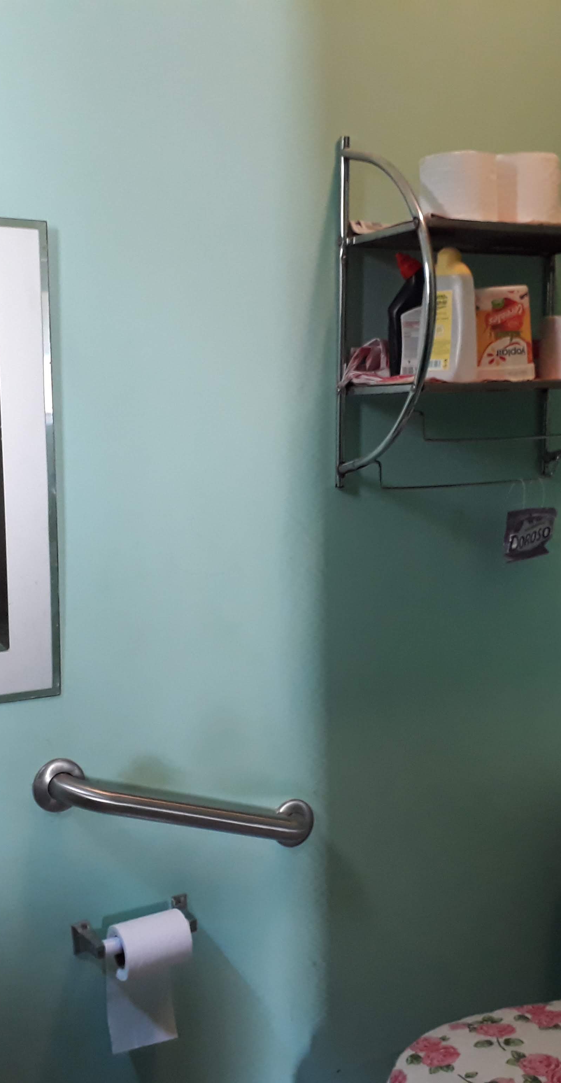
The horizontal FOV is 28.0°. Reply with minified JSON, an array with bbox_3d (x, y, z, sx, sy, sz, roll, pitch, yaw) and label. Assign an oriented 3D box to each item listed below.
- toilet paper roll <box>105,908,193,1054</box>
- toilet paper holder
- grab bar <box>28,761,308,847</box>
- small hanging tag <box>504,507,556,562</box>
[{"bbox_3d":[-0.190,0.657,1.652,0.103,0.212,0.082,-4,8,-28],"label":"toilet paper roll"},{"bbox_3d":[-0.209,0.579,1.662,0.185,0.053,0.063,-4,8,-28],"label":"toilet paper holder"},{"bbox_3d":[-0.130,0.405,1.679,0.486,0.081,0.072,17,-2,-28],"label":"grab bar"},{"bbox_3d":[0.427,-0.013,1.915,0.100,0.082,0.012,-4,8,-28],"label":"small hanging tag"}]

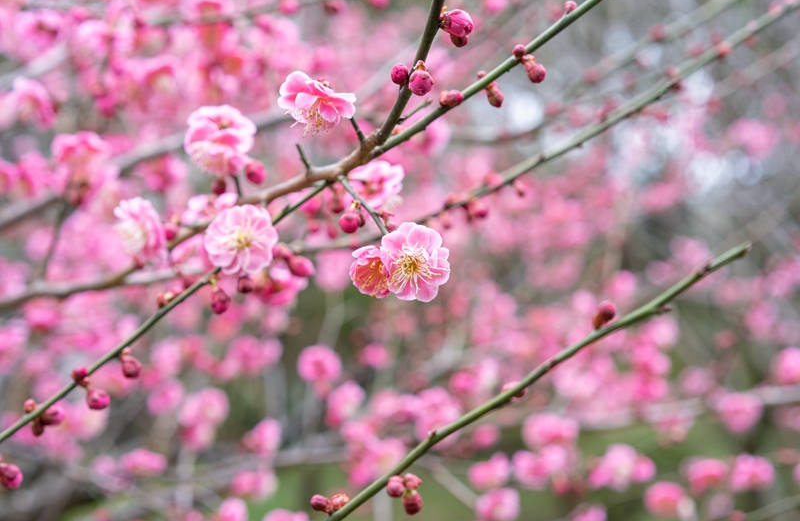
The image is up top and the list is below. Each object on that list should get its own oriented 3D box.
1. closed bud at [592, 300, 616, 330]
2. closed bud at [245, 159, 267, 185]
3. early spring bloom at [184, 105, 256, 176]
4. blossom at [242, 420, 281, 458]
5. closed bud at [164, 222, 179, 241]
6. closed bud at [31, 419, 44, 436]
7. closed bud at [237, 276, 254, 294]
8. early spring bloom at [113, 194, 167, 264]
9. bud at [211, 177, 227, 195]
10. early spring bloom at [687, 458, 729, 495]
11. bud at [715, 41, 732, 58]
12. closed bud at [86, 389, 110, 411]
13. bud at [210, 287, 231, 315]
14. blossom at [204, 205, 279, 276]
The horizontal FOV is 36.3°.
[{"bbox_3d":[0.078,0.021,0.465,0.008,0.011,0.008,28,6,0],"label":"closed bud"},{"bbox_3d":[-0.056,-0.035,0.475,0.007,0.009,0.007,-24,-6,0],"label":"closed bud"},{"bbox_3d":[-0.072,-0.048,0.490,0.028,0.026,0.018,0,21,19],"label":"early spring bloom"},{"bbox_3d":[-0.083,0.108,0.740,0.017,0.025,0.025,8,5,38],"label":"blossom"},{"bbox_3d":[-0.099,-0.013,0.530,0.006,0.008,0.006,11,0,0],"label":"closed bud"},{"bbox_3d":[-0.132,0.061,0.445,0.005,0.007,0.005,0,0,0],"label":"closed bud"},{"bbox_3d":[-0.061,0.010,0.480,0.007,0.007,0.007,-6,-15,0],"label":"closed bud"},{"bbox_3d":[-0.112,-0.013,0.525,0.016,0.027,0.027,-23,15,-38],"label":"early spring bloom"},{"bbox_3d":[-0.071,-0.029,0.480,0.006,0.007,0.006,3,-6,0],"label":"bud"},{"bbox_3d":[0.201,0.141,0.800,0.026,0.024,0.015,0,30,-7],"label":"early spring bloom"},{"bbox_3d":[0.154,-0.100,0.580,0.007,0.008,0.007,-13,-12,0],"label":"bud"},{"bbox_3d":[-0.118,0.055,0.480,0.008,0.009,0.008,-36,-21,0],"label":"closed bud"},{"bbox_3d":[-0.071,0.016,0.485,0.008,0.011,0.008,-11,0,0],"label":"bud"},{"bbox_3d":[-0.060,-0.008,0.465,0.028,0.028,0.013,0,2,-6],"label":"blossom"}]

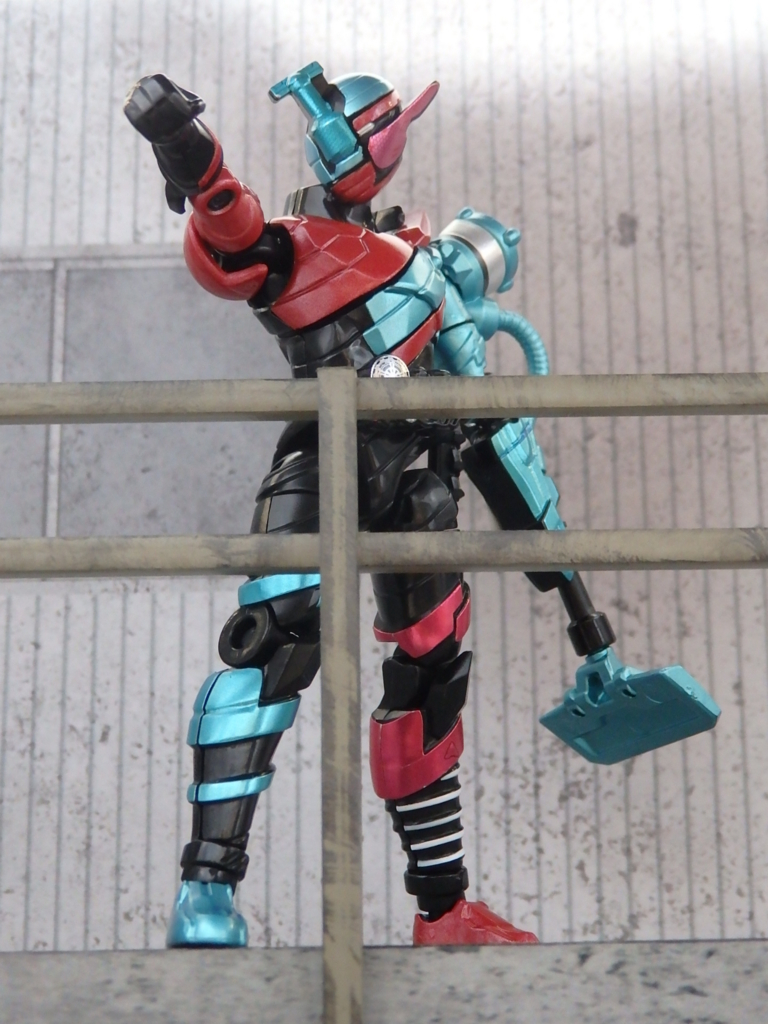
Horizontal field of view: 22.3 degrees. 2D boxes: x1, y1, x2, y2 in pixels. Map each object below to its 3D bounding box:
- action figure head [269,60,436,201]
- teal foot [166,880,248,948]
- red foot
[{"bbox_3d":[-0.005,-0.061,0.317,0.025,0.021,0.019,3,3,-16],"label":"action figure head"},{"bbox_3d":[-0.025,0.057,0.277,0.010,0.010,0.021,3,-14,-14],"label":"teal foot"},{"bbox_3d":[0.014,0.061,0.290,0.020,0.007,0.009,-8,-16,29],"label":"red foot"}]

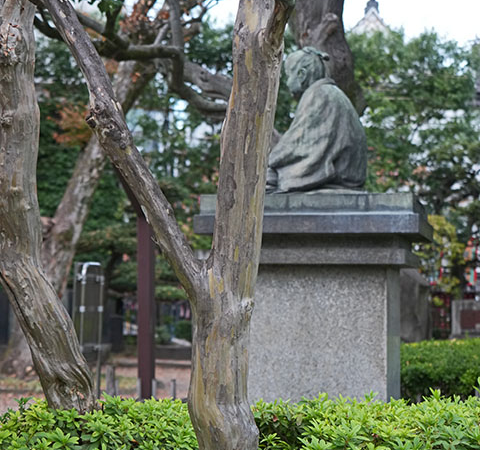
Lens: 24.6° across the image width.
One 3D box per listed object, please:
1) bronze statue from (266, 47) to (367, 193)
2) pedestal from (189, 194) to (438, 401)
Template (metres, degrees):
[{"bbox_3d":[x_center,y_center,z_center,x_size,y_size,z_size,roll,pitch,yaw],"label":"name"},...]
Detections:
[{"bbox_3d":[0.392,-0.529,6.058,0.640,0.820,0.660,0,-3,13],"label":"bronze statue"},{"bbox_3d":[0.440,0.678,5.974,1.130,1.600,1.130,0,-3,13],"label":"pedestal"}]

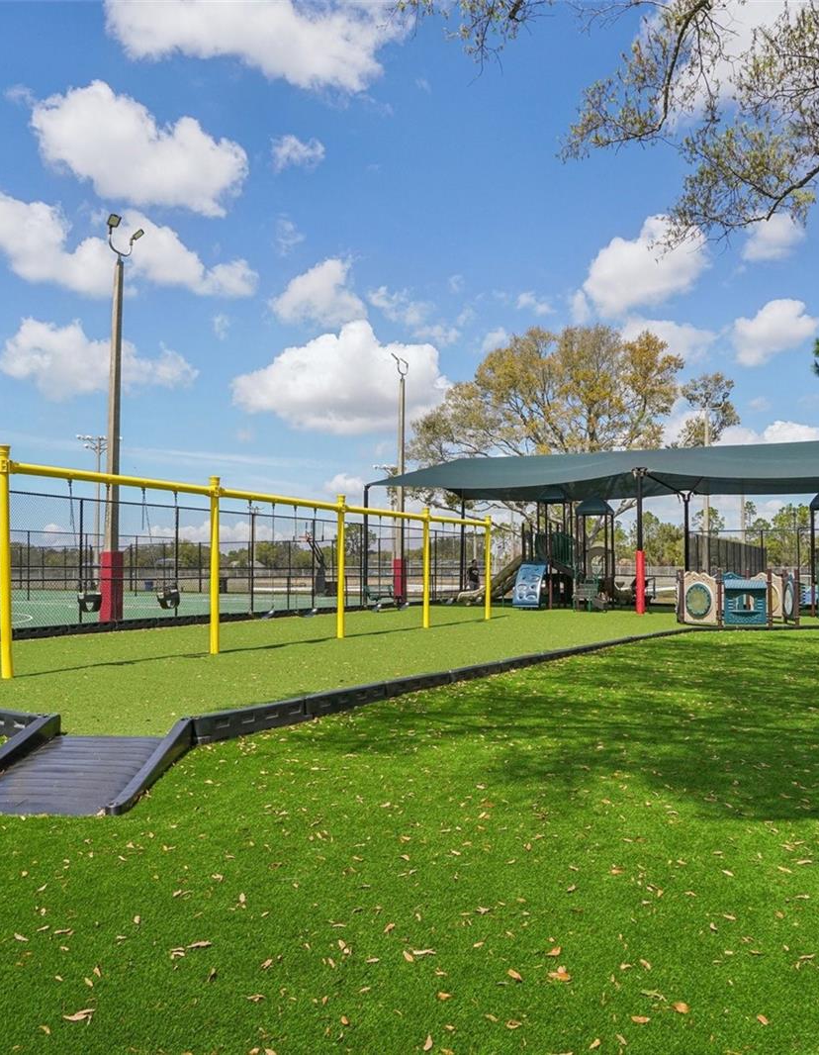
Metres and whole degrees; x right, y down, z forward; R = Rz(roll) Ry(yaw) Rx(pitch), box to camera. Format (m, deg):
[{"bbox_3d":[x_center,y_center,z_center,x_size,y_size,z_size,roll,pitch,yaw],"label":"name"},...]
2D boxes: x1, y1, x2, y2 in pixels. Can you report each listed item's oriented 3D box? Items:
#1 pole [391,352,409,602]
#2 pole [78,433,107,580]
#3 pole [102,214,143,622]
[{"bbox_3d":[-0.469,-2.247,31.623,0.650,11.280,0.950,-2,-4,25],"label":"pole"},{"bbox_3d":[-31.646,-1.697,71.735,4.200,15.050,1.000,1,-4,-14],"label":"pole"},{"bbox_3d":[-7.936,-3.084,19.469,0.650,11.430,0.950,-3,-5,44],"label":"pole"}]

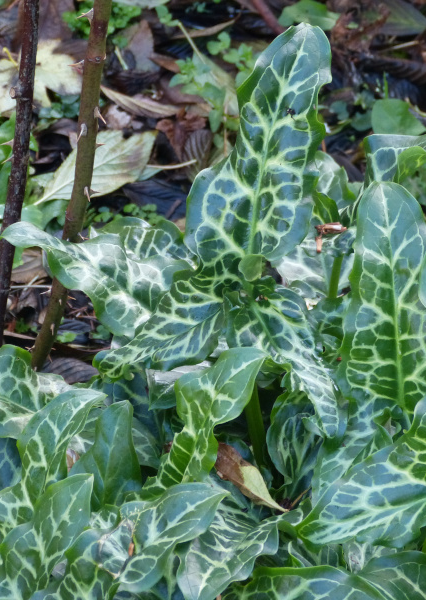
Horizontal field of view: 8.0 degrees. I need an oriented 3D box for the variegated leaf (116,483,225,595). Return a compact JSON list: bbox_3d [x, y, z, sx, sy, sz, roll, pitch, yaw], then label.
[{"bbox_3d":[-0.028,0.146,1.890,0.080,0.028,0.041,-40,65,-12],"label":"variegated leaf"}]

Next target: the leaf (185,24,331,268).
[{"bbox_3d":[0.029,-0.093,1.880,0.075,0.155,0.040,18,13,13],"label":"leaf"}]

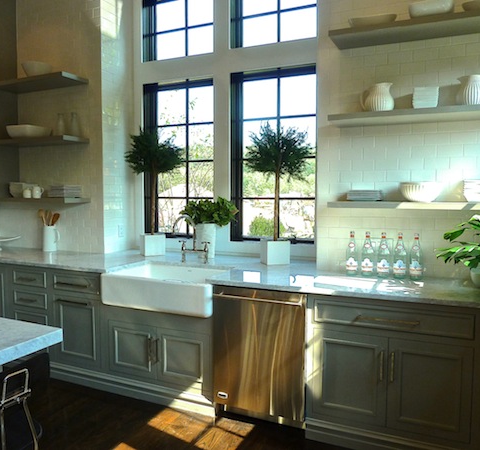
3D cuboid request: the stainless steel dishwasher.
[{"bbox_3d":[0.222,0.800,2.958,0.610,0.855,0.600,2,5,25],"label":"stainless steel dishwasher"}]

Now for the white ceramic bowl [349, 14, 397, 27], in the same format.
[{"bbox_3d":[0.829,-1.237,2.704,0.290,0.082,0.250,2,5,25],"label":"white ceramic bowl"}]

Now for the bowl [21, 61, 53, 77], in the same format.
[{"bbox_3d":[-1.890,-1.399,4.012,0.265,0.150,0.265,2,4,24],"label":"bowl"}]

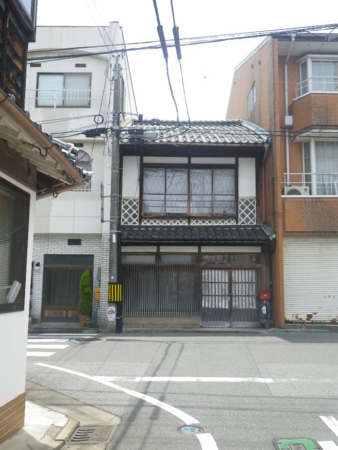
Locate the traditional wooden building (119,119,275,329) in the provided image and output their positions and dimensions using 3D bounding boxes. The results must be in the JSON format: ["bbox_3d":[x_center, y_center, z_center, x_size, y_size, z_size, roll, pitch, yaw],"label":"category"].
[{"bbox_3d":[0.782,-0.340,17.327,4.590,8.010,9.200,0,-8,0],"label":"traditional wooden building"}]

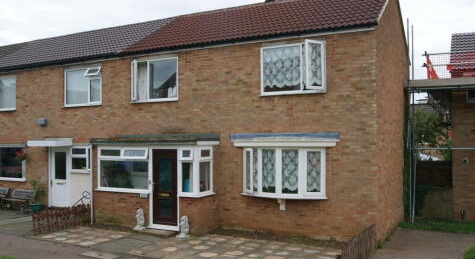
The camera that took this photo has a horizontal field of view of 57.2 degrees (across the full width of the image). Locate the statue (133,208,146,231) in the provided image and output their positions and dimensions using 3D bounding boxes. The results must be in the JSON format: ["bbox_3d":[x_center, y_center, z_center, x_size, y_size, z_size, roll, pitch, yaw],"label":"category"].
[{"bbox_3d":[-2.490,2.302,11.165,0.260,0.530,0.240,-1,-2,28],"label":"statue"}]

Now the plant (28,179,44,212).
[{"bbox_3d":[-6.626,2.194,14.436,0.440,0.970,0.440,-1,-2,28],"label":"plant"}]

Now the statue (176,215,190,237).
[{"bbox_3d":[-1.248,2.299,10.412,0.240,0.510,0.240,-1,-2,28],"label":"statue"}]

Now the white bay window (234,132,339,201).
[{"bbox_3d":[1.080,0.866,10.587,2.620,1.560,0.440,-1,-2,28],"label":"white bay window"}]

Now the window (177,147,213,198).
[{"bbox_3d":[-1.021,1.079,11.117,0.580,1.280,0.800,-1,-2,28],"label":"window"}]

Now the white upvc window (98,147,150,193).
[{"bbox_3d":[-3.134,1.073,11.837,1.770,1.250,0.150,-1,-2,28],"label":"white upvc window"}]

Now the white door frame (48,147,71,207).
[{"bbox_3d":[-5.925,1.594,14.531,0.970,2.000,0.120,-1,-2,28],"label":"white door frame"}]

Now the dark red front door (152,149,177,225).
[{"bbox_3d":[-1.853,1.468,11.167,0.750,1.920,0.080,-1,-2,28],"label":"dark red front door"}]

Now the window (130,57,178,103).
[{"bbox_3d":[-2.442,-1.426,12.724,1.700,1.230,0.160,-1,-2,28],"label":"window"}]

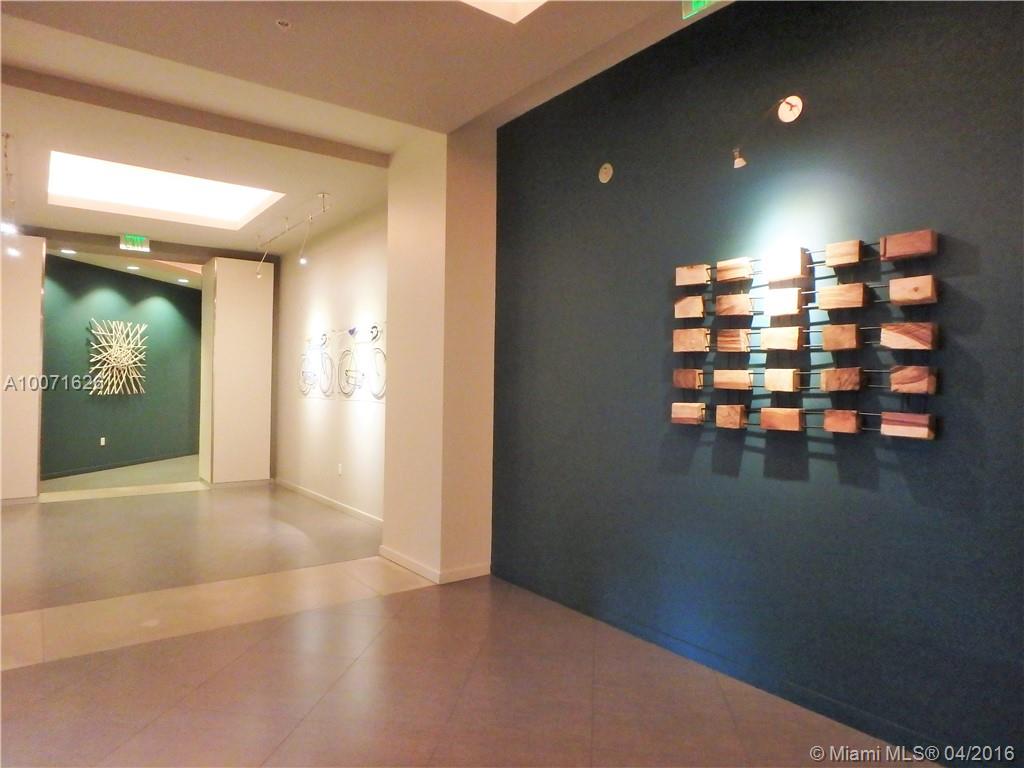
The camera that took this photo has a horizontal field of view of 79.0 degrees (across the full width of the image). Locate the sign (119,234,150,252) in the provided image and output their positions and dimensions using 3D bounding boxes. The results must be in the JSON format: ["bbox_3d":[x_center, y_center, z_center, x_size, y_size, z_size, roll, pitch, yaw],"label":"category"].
[{"bbox_3d":[-4.581,-1.715,7.550,0.310,0.195,0.050,1,0,-36],"label":"sign"}]

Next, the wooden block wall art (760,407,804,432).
[{"bbox_3d":[1.181,0.155,2.708,0.058,0.097,0.174,1,0,-36],"label":"wooden block wall art"}]

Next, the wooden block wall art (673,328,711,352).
[{"bbox_3d":[0.960,-0.228,3.313,0.049,0.119,0.200,1,-1,-37],"label":"wooden block wall art"}]

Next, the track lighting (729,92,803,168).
[{"bbox_3d":[1.110,-1.106,2.715,0.400,0.415,0.125,1,0,-37],"label":"track lighting"}]

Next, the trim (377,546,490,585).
[{"bbox_3d":[-0.605,1.339,4.735,0.440,0.080,0.890,1,0,-36],"label":"trim"}]

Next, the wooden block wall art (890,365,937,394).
[{"bbox_3d":[1.657,-0.017,2.567,0.070,0.107,0.136,1,-1,-38],"label":"wooden block wall art"}]

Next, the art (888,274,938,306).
[{"bbox_3d":[1.660,-0.391,2.567,0.062,0.095,0.151,1,-1,-38],"label":"art"}]

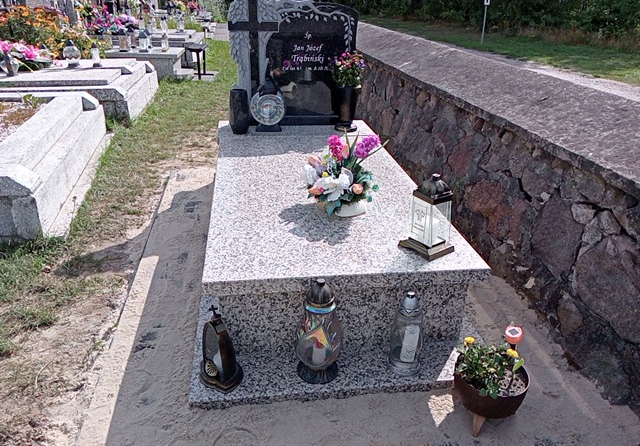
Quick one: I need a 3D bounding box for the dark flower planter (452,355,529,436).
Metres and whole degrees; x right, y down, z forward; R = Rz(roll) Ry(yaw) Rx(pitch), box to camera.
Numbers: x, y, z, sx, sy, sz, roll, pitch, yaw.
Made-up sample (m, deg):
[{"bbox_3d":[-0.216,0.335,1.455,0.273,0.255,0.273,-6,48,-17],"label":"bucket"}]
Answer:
[{"bbox_3d":[0.524,0.544,1.635,0.222,0.205,0.222,-2,27,-9],"label":"dark flower planter"}]

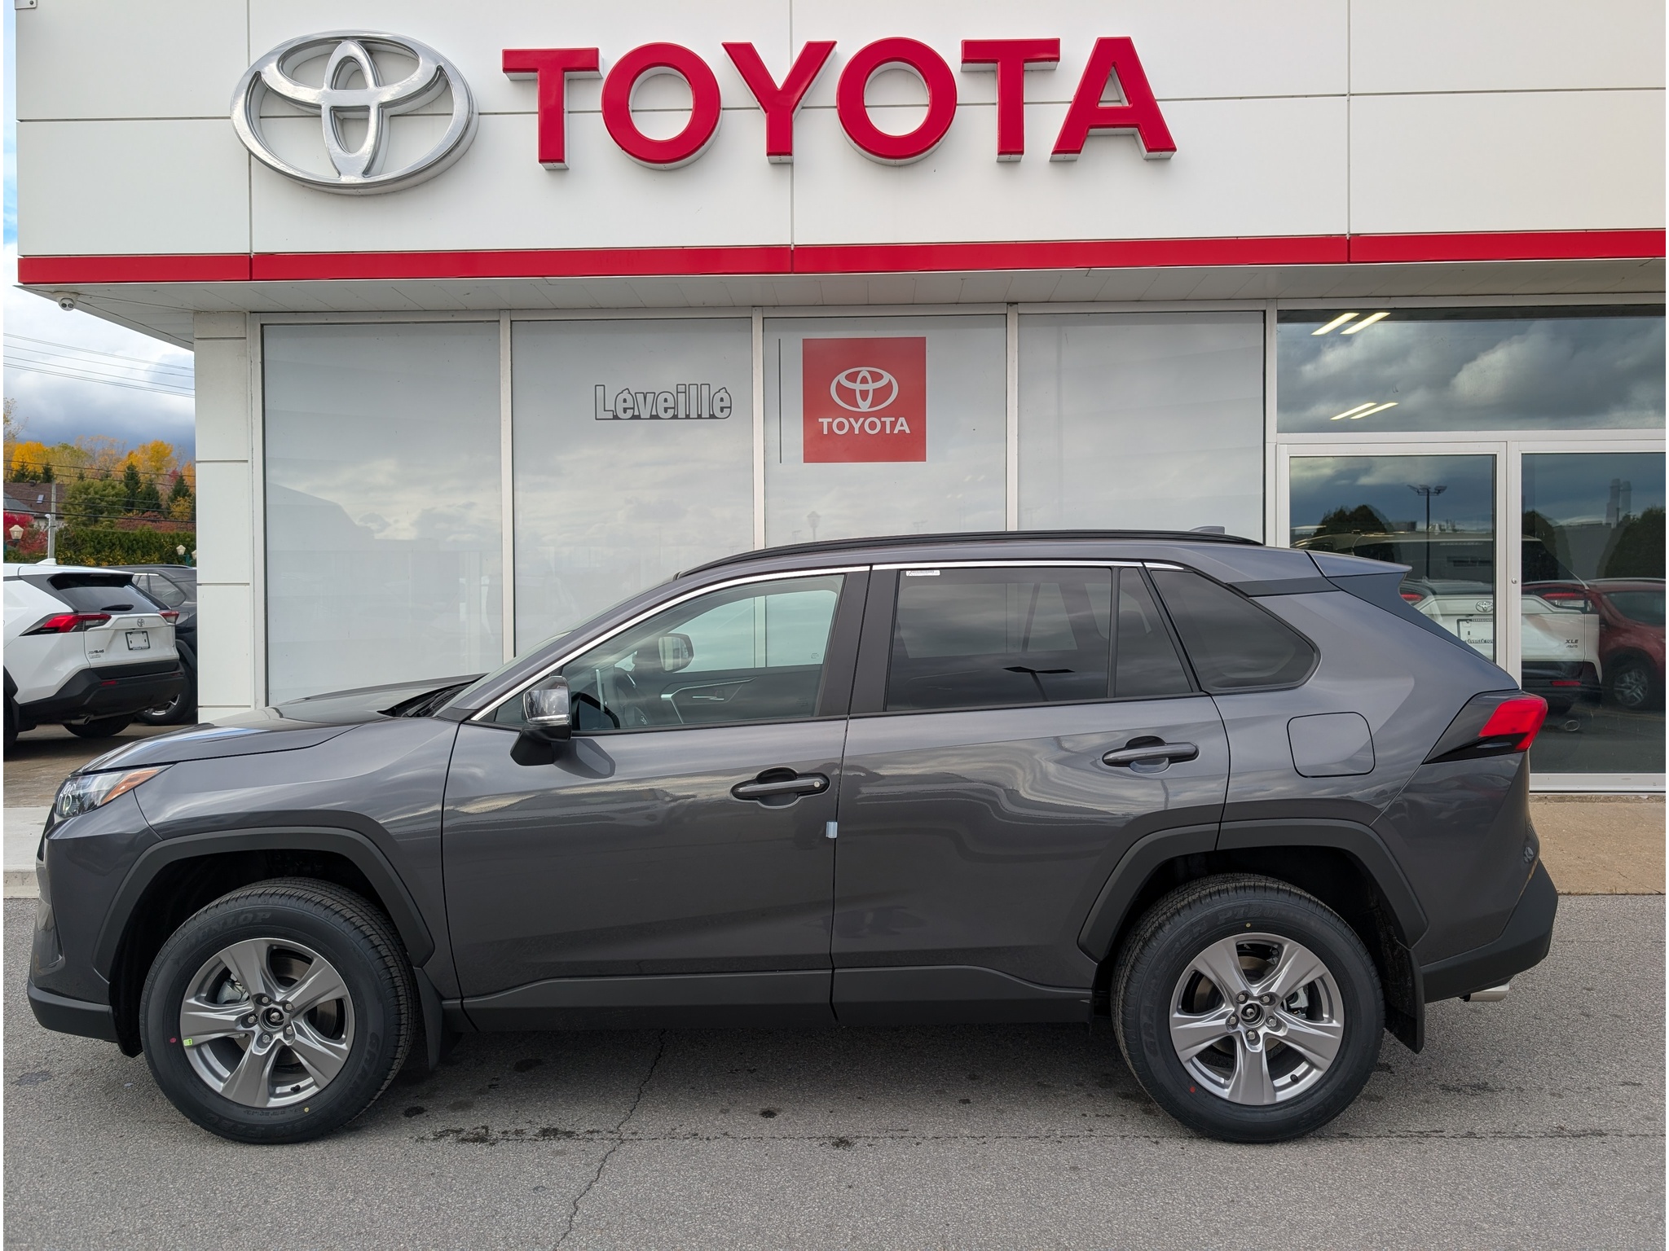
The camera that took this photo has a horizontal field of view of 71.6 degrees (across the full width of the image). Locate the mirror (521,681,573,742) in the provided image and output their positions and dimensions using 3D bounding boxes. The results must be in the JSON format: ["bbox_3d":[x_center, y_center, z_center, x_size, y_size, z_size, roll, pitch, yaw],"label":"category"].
[{"bbox_3d":[-0.733,0.218,3.030,0.135,0.175,0.220,0,2,1],"label":"mirror"}]

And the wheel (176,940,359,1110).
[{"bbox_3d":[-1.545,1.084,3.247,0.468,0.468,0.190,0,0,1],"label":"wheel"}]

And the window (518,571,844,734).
[{"bbox_3d":[-0.432,0.077,3.281,0.922,0.437,0.170,0,0,1],"label":"window"}]

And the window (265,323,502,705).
[{"bbox_3d":[-2.782,-0.466,7.134,1.481,2.801,0.060,0,0,2],"label":"window"}]

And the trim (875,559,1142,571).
[{"bbox_3d":[0.509,-0.174,3.355,0.788,0.026,0.027,0,0,1],"label":"trim"}]

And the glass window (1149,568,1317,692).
[{"bbox_3d":[1.114,0.016,3.203,0.460,0.370,0.070,0,-19,1],"label":"glass window"}]

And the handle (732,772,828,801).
[{"bbox_3d":[-0.144,0.435,3.151,0.264,0.077,0.055,0,0,1],"label":"handle"}]

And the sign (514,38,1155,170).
[{"bbox_3d":[0.019,-3.439,7.642,4.405,0.800,0.140,0,0,2],"label":"sign"}]

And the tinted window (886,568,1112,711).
[{"bbox_3d":[0.464,0.031,3.201,0.650,0.420,0.060,0,-19,1],"label":"tinted window"}]

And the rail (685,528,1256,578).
[{"bbox_3d":[0.398,-0.216,3.449,1.736,0.137,0.075,0,0,1],"label":"rail"}]

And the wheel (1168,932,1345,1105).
[{"bbox_3d":[1.142,1.056,3.215,0.470,0.470,0.200,0,2,1],"label":"wheel"}]

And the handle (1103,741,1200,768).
[{"bbox_3d":[0.852,0.347,3.142,0.261,0.072,0.055,0,0,1],"label":"handle"}]

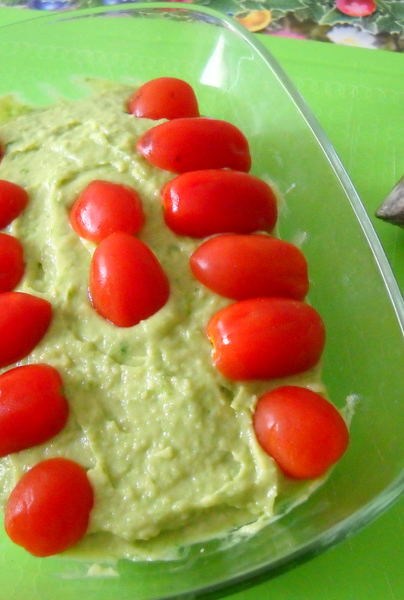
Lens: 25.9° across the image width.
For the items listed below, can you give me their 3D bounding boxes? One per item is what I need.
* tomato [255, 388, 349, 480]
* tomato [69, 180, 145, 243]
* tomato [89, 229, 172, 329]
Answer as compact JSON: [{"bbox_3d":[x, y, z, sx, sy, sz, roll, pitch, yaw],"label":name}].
[{"bbox_3d":[0.026,0.031,0.223,0.024,0.015,0.024,0,56,0],"label":"tomato"},{"bbox_3d":[-0.029,-0.028,0.263,0.022,0.013,0.021,0,56,0],"label":"tomato"},{"bbox_3d":[-0.021,-0.009,0.248,0.023,0.013,0.030,-7,56,-4],"label":"tomato"}]

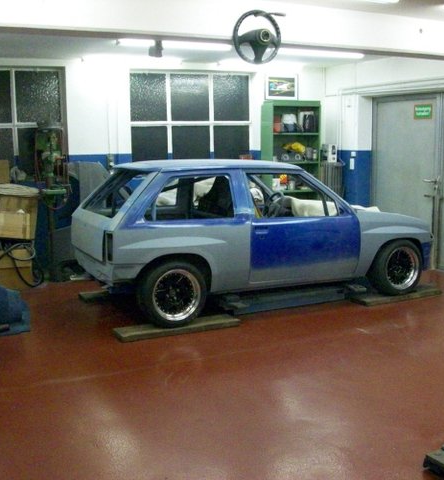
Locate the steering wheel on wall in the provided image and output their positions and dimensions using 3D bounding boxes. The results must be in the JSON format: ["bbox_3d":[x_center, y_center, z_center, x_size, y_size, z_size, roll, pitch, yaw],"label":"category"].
[{"bbox_3d":[0.250,-1.424,4.420,0.375,0.375,0.110,-5,10,-25],"label":"steering wheel on wall"}]

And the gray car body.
[{"bbox_3d":[0.358,-0.227,6.179,3.450,1.160,1.540,-5,10,-24],"label":"gray car body"}]

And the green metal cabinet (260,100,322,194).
[{"bbox_3d":[0.946,-0.838,8.601,0.750,2.050,0.380,-5,10,-25],"label":"green metal cabinet"}]

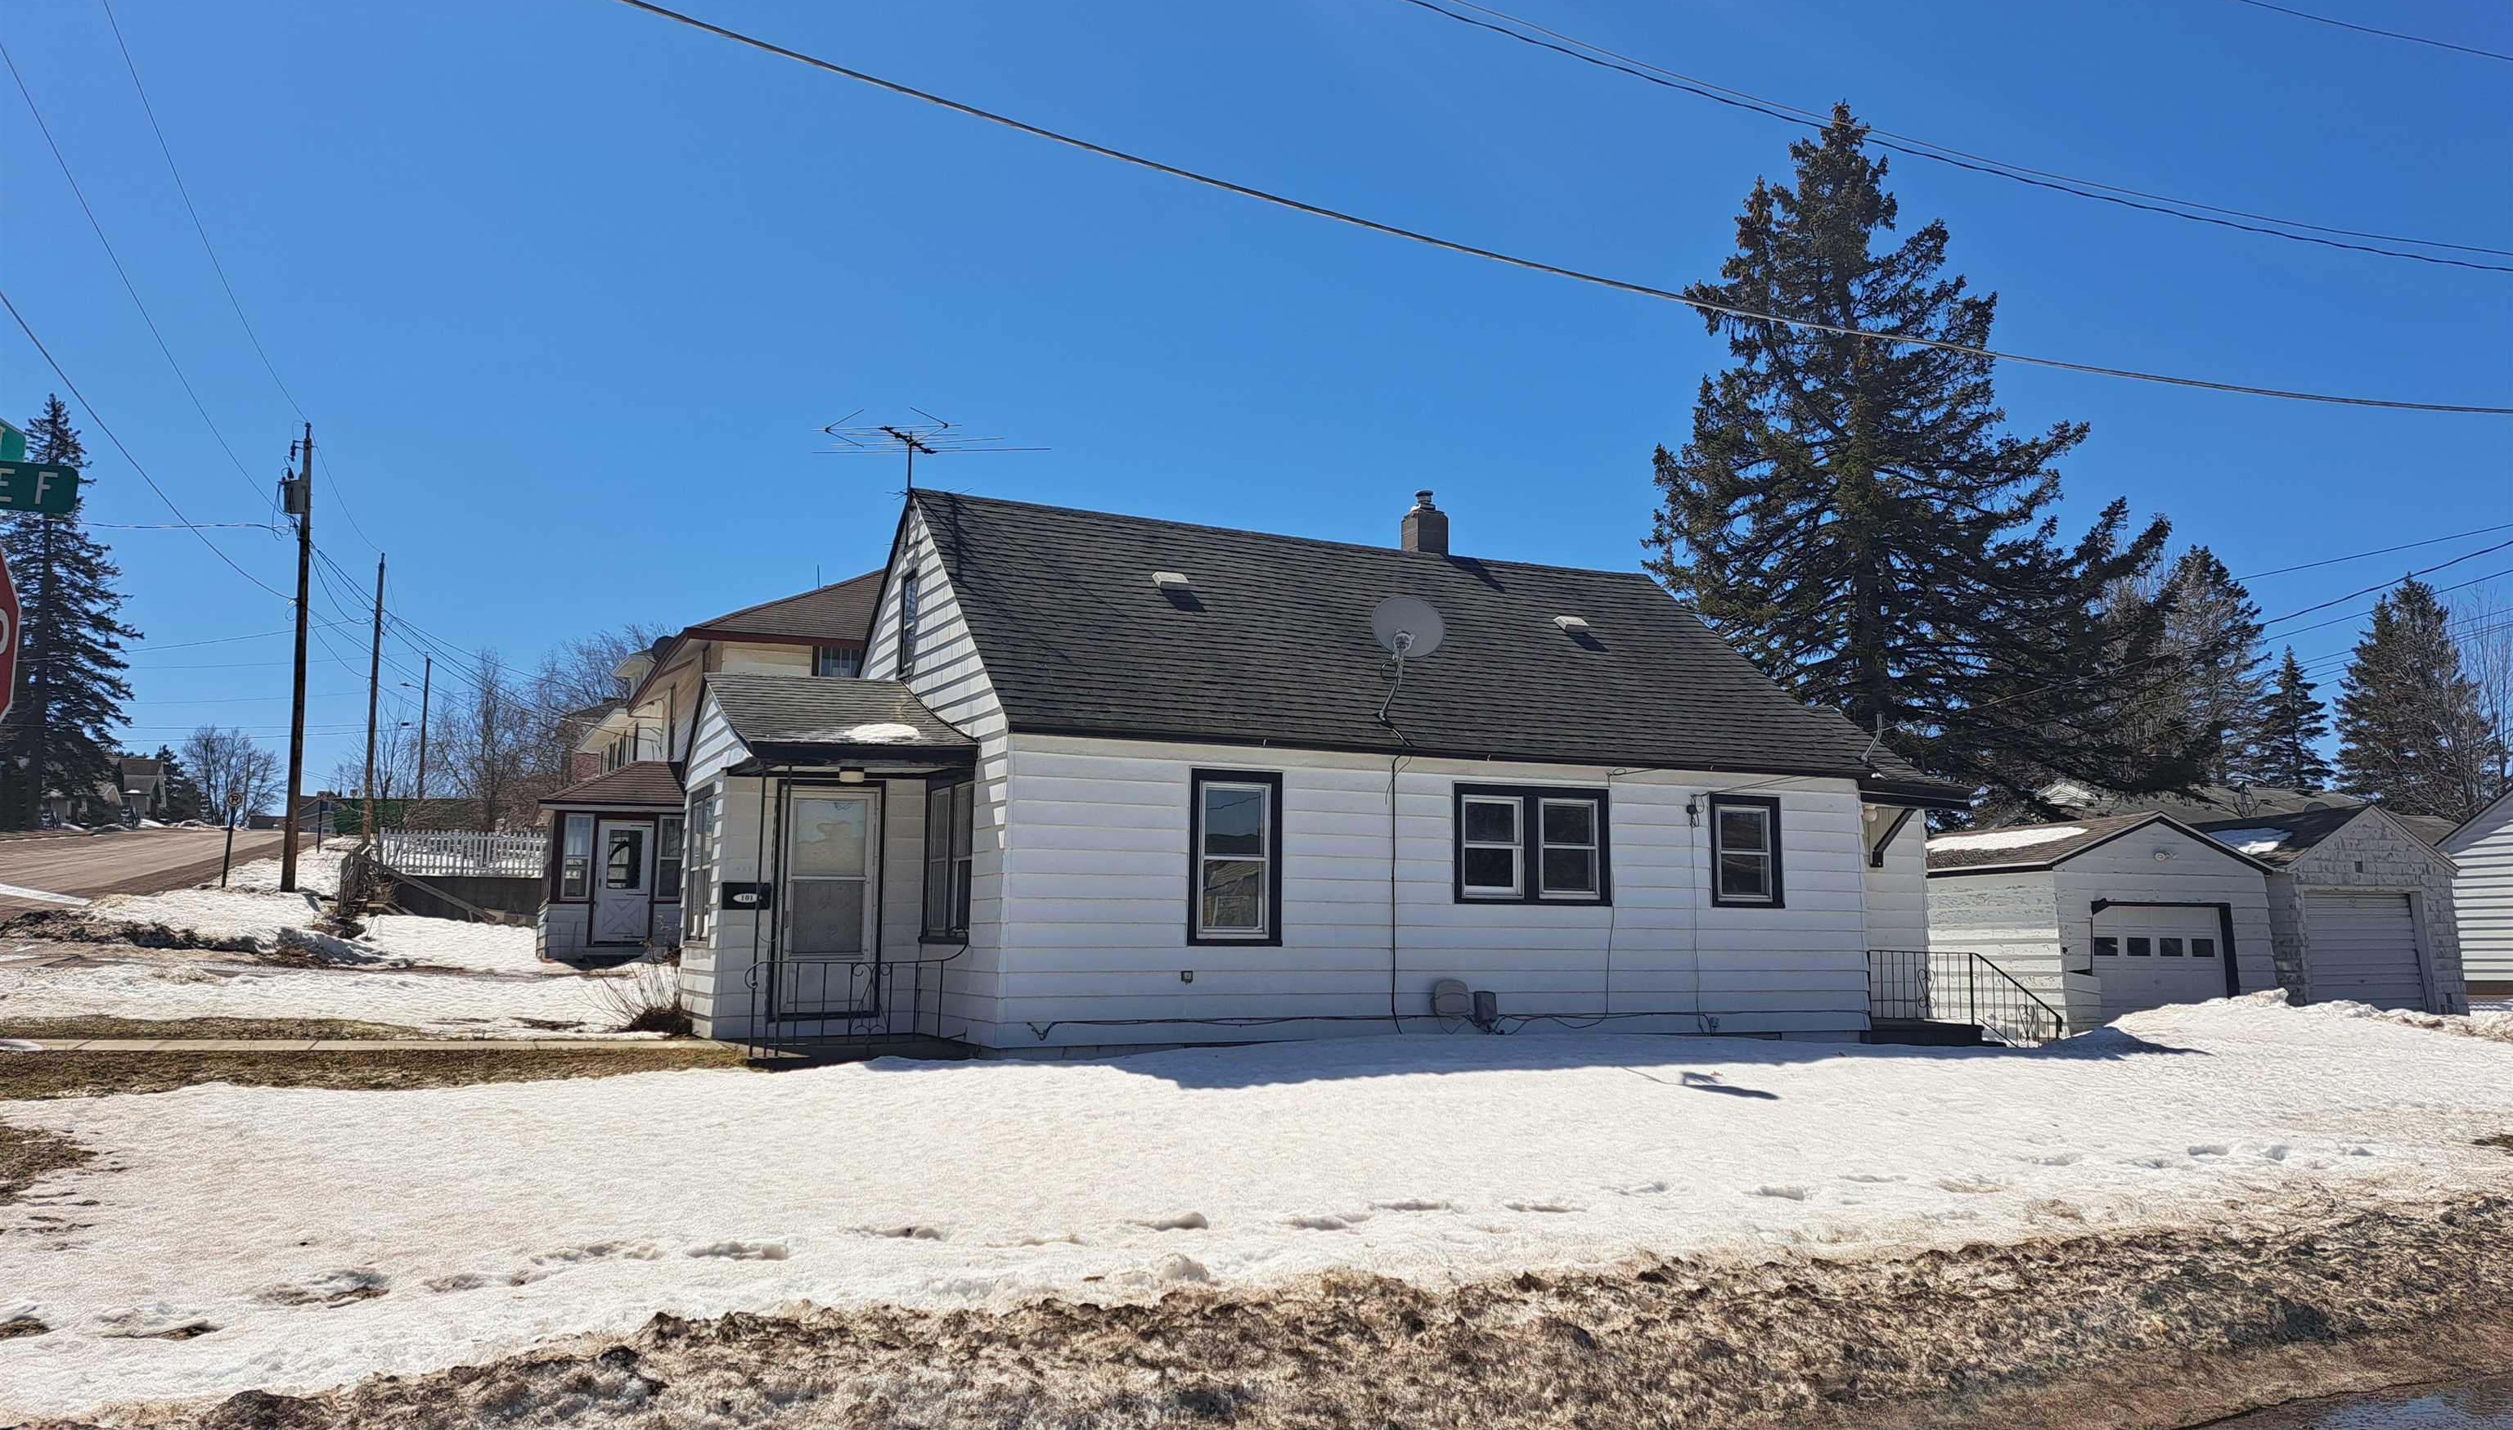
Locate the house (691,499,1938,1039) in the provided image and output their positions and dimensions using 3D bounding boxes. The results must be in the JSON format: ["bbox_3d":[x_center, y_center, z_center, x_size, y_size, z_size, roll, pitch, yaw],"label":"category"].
[{"bbox_3d":[0.693,0.572,19.752,13.400,5.950,7.000,4,-7,-25],"label":"house"}]

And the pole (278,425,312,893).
[{"bbox_3d":[-21.010,-1.272,38.282,0.650,10.300,0.500,4,-8,-29],"label":"pole"}]

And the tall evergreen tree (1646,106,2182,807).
[{"bbox_3d":[13.522,-3.740,36.870,11.500,19.158,11.500,-2,-7,20],"label":"tall evergreen tree"}]

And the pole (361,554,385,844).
[{"bbox_3d":[-30.709,-0.594,60.930,0.320,10.300,0.320,4,-8,-27],"label":"pole"}]

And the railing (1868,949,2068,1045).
[{"bbox_3d":[7.871,3.158,19.401,3.000,1.050,0.080,4,-7,-25],"label":"railing"}]

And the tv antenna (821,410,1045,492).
[{"bbox_3d":[-3.375,-2.739,18.206,2.300,0.880,1.500,-1,-7,12],"label":"tv antenna"}]

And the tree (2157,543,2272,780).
[{"bbox_3d":[30.729,1.405,56.173,5.300,14.019,5.300,-3,-8,29],"label":"tree"}]

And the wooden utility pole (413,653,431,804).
[{"bbox_3d":[-45.796,1.653,96.092,0.320,10.000,0.320,4,-8,-26],"label":"wooden utility pole"}]

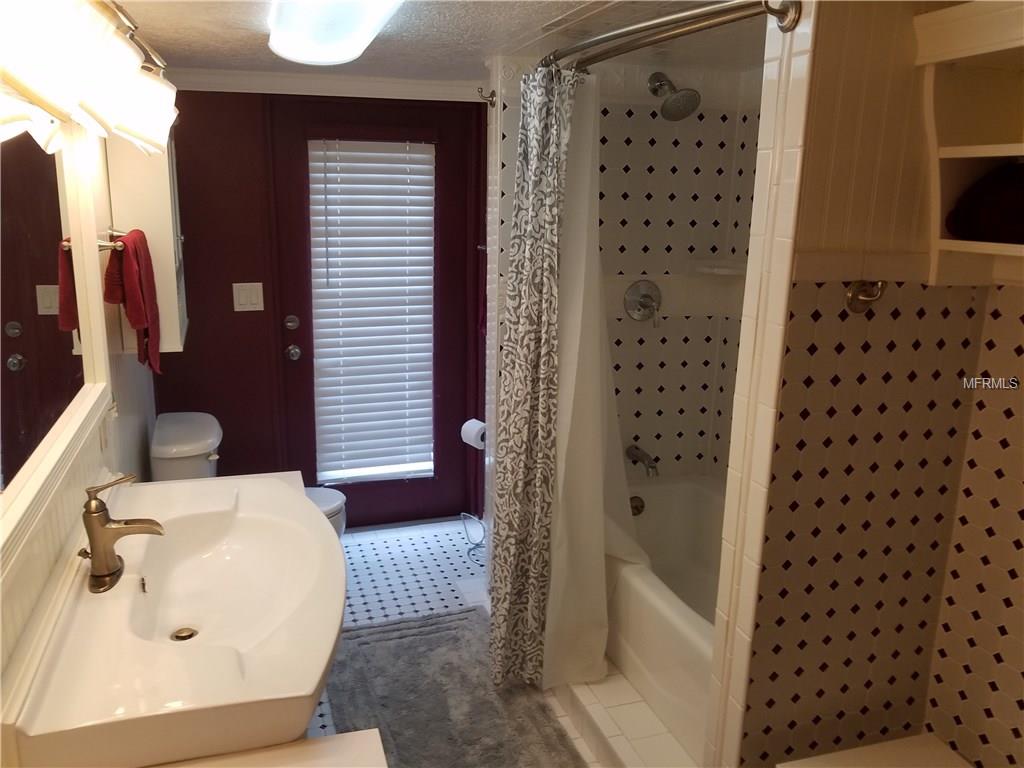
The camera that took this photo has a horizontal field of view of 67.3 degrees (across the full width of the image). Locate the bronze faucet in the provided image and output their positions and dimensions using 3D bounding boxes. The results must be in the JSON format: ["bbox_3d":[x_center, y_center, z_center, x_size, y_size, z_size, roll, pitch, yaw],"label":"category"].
[{"bbox_3d":[-0.764,0.276,1.504,0.155,0.207,0.145,-4,14,-19],"label":"bronze faucet"}]

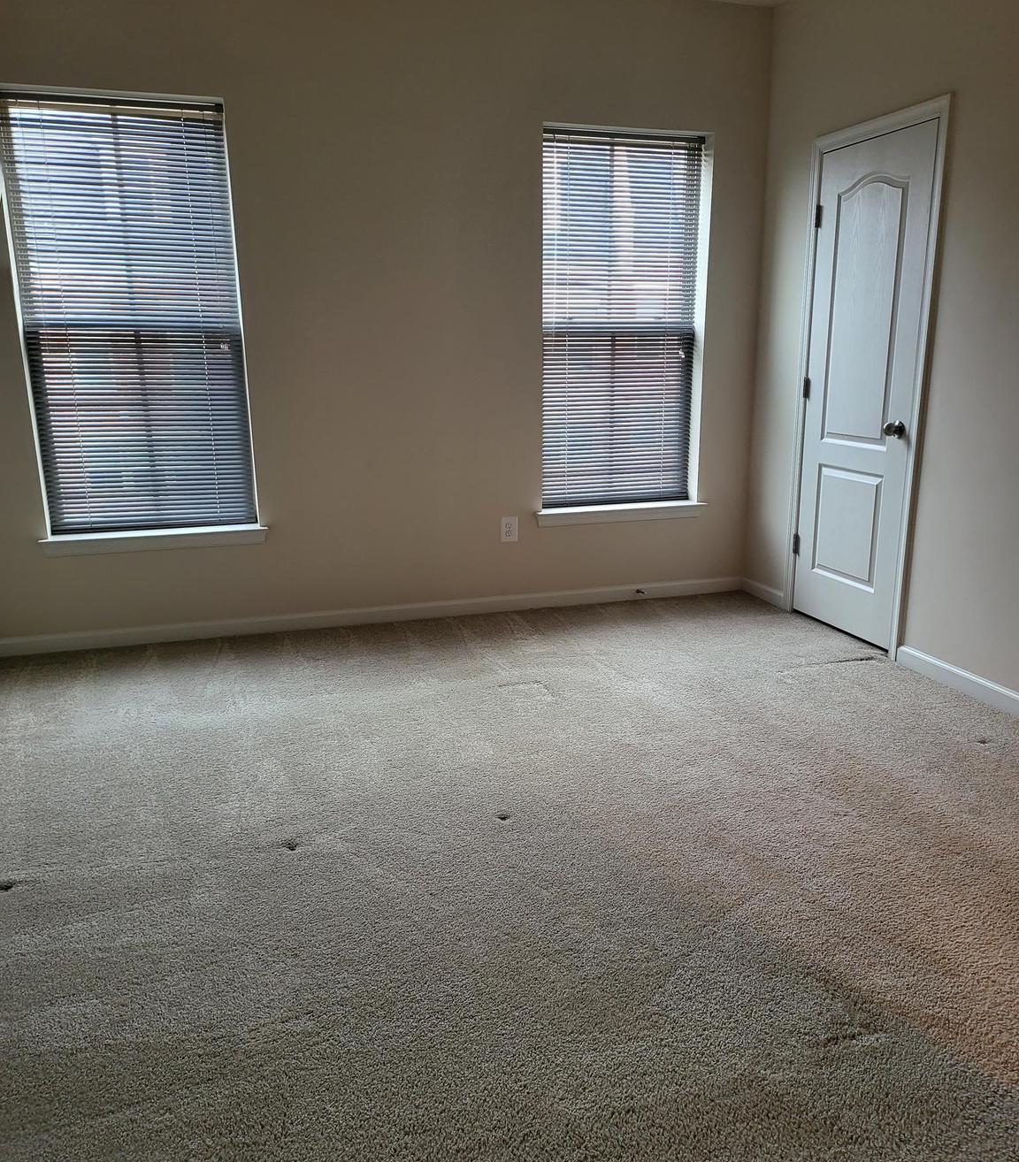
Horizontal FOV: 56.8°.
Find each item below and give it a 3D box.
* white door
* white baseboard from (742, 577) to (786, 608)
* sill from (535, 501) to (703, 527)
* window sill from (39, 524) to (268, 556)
[{"bbox_3d":[1.483,-0.771,3.972,0.045,2.022,0.681,-5,15,-17],"label":"white door"},{"bbox_3d":[1.282,0.059,4.780,0.018,0.074,0.401,-5,15,-17],"label":"white baseboard"},{"bbox_3d":[0.537,-0.334,4.680,0.903,0.077,0.145,-5,15,-17],"label":"sill"},{"bbox_3d":[-1.517,-0.174,4.074,0.922,0.075,0.145,-5,15,-17],"label":"window sill"}]

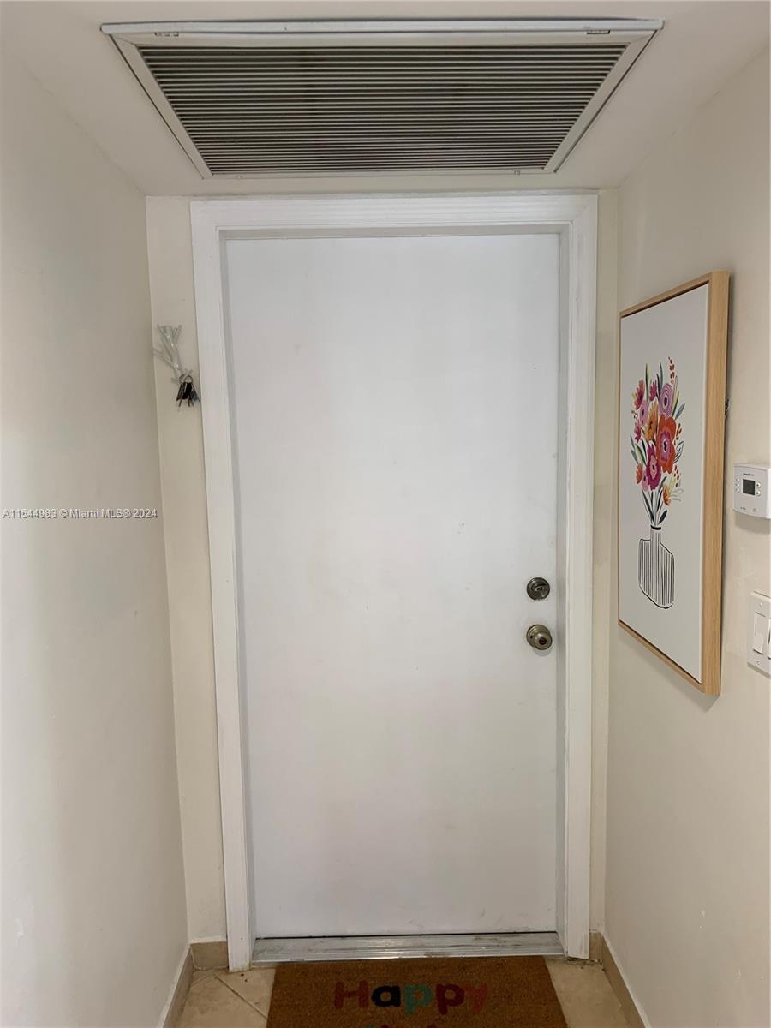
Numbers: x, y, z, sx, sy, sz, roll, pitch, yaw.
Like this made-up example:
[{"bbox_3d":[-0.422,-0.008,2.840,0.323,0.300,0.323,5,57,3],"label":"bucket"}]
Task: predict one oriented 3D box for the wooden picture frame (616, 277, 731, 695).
[{"bbox_3d":[0.609,-0.076,1.686,0.036,0.785,0.515,-1,7,-1],"label":"wooden picture frame"}]

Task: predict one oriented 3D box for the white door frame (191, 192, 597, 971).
[{"bbox_3d":[0.047,0.240,2.163,1.045,2.136,0.120,-1,7,-1],"label":"white door frame"}]

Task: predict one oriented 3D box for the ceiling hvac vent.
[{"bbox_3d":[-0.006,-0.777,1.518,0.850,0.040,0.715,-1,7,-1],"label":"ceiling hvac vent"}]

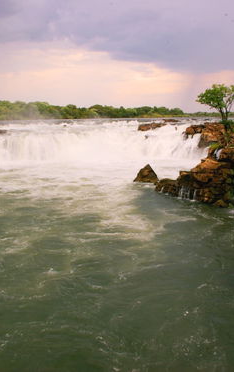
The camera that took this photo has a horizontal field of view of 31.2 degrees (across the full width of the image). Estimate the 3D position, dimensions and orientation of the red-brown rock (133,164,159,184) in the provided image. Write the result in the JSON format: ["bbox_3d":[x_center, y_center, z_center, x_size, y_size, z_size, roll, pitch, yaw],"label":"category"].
[{"bbox_3d":[3.910,-1.580,56.000,3.370,2.420,3.030,0,10,0],"label":"red-brown rock"}]

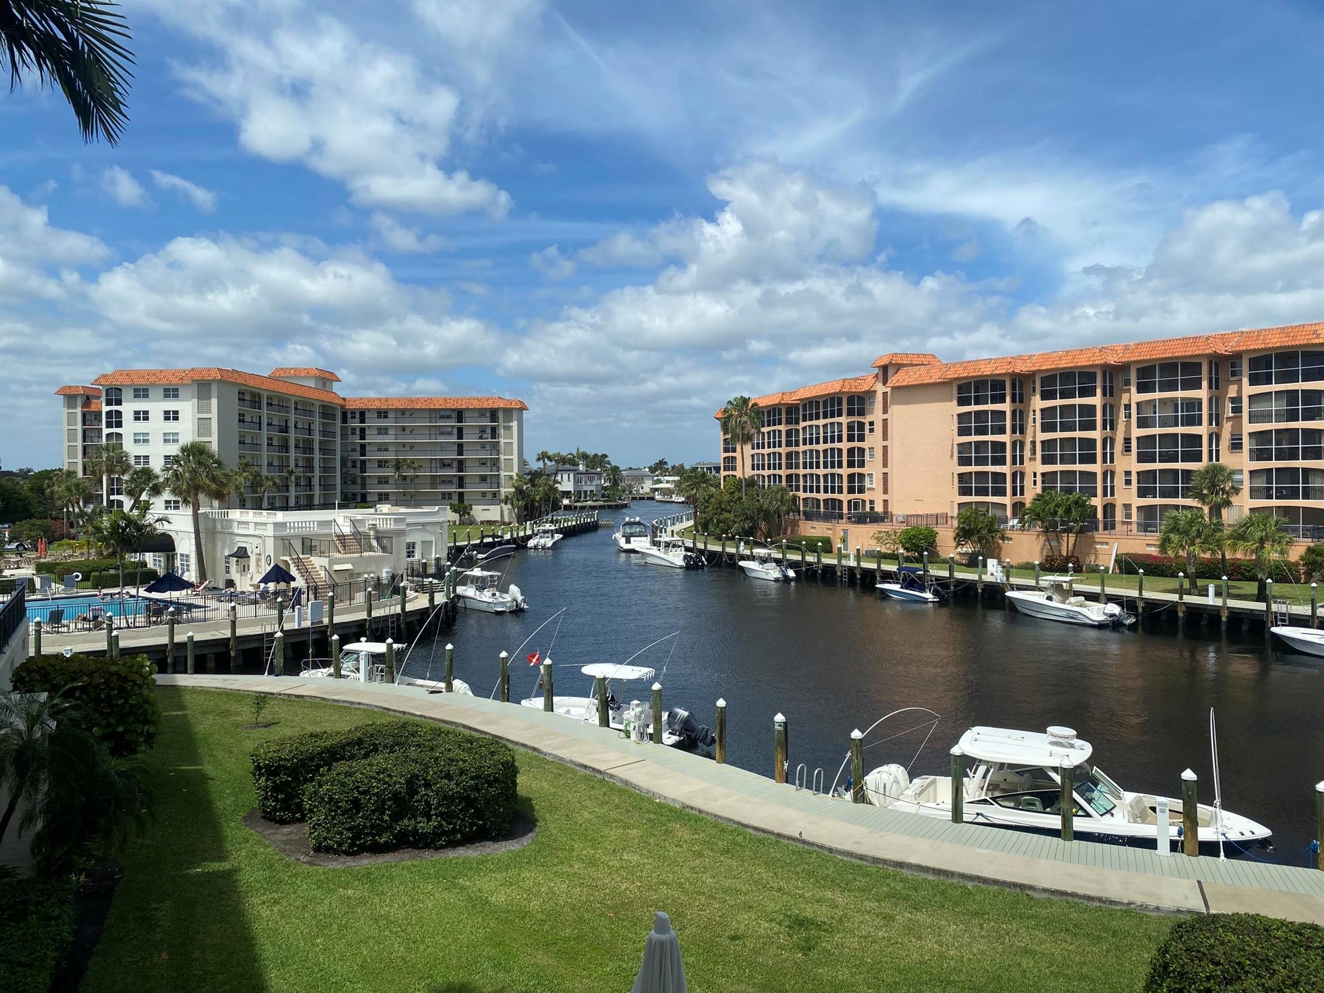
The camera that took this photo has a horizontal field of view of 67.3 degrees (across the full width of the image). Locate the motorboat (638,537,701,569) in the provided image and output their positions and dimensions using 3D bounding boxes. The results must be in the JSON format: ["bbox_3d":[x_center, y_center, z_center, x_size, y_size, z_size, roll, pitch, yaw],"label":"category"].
[{"bbox_3d":[0.459,5.541,101.467,3.200,2.900,11.300,-1,1,-31],"label":"motorboat"}]

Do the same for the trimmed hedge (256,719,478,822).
[{"bbox_3d":[-6.856,6.292,23.271,4.800,1.330,1.950,-1,1,-35],"label":"trimmed hedge"}]

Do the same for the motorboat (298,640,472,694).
[{"bbox_3d":[-10.702,6.904,38.435,8.100,2.700,2.550,0,1,23],"label":"motorboat"}]

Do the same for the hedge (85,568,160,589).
[{"bbox_3d":[-35.904,5.484,66.606,4.182,1.020,1.326,-1,1,-39],"label":"hedge"}]

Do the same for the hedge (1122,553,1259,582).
[{"bbox_3d":[37.130,4.928,69.337,1.400,1.420,9.900,-1,2,-44],"label":"hedge"}]

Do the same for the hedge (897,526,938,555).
[{"bbox_3d":[22.352,3.989,87.000,3.500,2.800,3.400,1,2,45],"label":"hedge"}]

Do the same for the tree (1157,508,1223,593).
[{"bbox_3d":[32.656,3.424,61.500,4.000,5.250,4.000,0,1,0],"label":"tree"}]

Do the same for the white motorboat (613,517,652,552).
[{"bbox_3d":[-3.850,4.487,119.600,3.800,4.100,11.500,0,1,-8],"label":"white motorboat"}]

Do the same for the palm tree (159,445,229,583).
[{"bbox_3d":[-32.094,1.084,68.544,4.437,9.690,4.437,-1,1,-25],"label":"palm tree"}]

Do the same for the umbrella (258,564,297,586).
[{"bbox_3d":[-21.862,4.995,56.500,2.200,2.400,2.200,0,1,0],"label":"umbrella"}]

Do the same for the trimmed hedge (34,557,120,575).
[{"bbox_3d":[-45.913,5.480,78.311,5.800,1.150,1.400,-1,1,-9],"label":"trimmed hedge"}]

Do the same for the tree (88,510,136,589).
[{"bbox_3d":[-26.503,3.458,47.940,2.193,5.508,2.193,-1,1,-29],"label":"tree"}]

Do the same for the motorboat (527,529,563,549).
[{"bbox_3d":[-14.586,5.333,130.560,2.958,2.856,9.180,0,1,14],"label":"motorboat"}]

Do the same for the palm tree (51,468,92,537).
[{"bbox_3d":[-71.422,0.844,120.360,4.692,8.364,4.692,-1,1,-31],"label":"palm tree"}]

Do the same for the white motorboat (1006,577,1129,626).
[{"bbox_3d":[24.538,6.257,61.071,2.550,2.650,8.150,-1,1,-33],"label":"white motorboat"}]

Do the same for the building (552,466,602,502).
[{"bbox_3d":[-25.000,-3.110,292.000,13.000,10.200,12.000,-1,2,-45],"label":"building"}]

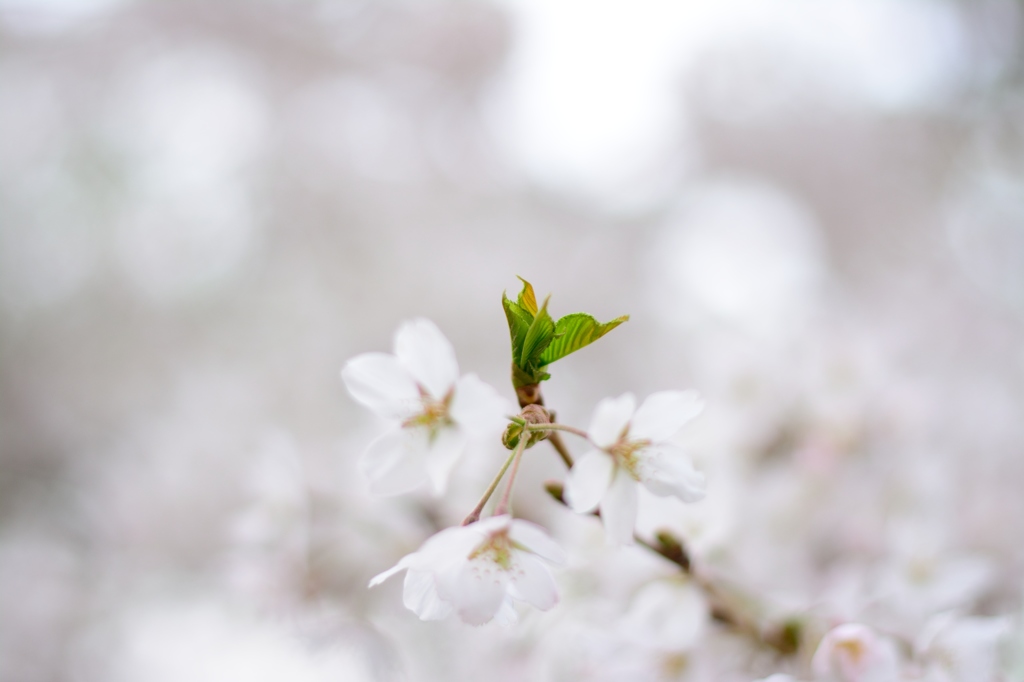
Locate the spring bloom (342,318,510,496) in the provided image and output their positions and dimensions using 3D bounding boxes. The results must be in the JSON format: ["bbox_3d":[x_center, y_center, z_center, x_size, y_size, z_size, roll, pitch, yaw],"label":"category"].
[{"bbox_3d":[-0.018,0.014,0.437,0.035,0.036,0.016,1,7,10],"label":"spring bloom"}]

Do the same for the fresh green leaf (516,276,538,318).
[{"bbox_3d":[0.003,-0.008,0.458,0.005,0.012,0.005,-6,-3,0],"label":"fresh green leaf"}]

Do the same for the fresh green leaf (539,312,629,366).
[{"bbox_3d":[0.015,0.000,0.455,0.021,0.007,0.007,-29,0,3],"label":"fresh green leaf"}]

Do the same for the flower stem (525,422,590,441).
[{"bbox_3d":[0.009,0.017,0.408,0.014,0.003,0.003,10,4,25],"label":"flower stem"}]

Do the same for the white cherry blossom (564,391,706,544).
[{"bbox_3d":[0.026,0.026,0.445,0.032,0.034,0.017,-2,14,-29],"label":"white cherry blossom"}]

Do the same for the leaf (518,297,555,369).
[{"bbox_3d":[0.005,-0.002,0.452,0.005,0.017,0.006,20,6,-16],"label":"leaf"}]

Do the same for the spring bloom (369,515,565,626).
[{"bbox_3d":[-0.009,0.048,0.445,0.040,0.033,0.022,0,41,-4],"label":"spring bloom"}]

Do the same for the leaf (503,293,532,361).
[{"bbox_3d":[0.001,-0.003,0.455,0.006,0.015,0.006,-7,0,17],"label":"leaf"}]

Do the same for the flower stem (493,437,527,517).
[{"bbox_3d":[-0.001,0.029,0.450,0.003,0.018,0.003,18,-3,0],"label":"flower stem"}]

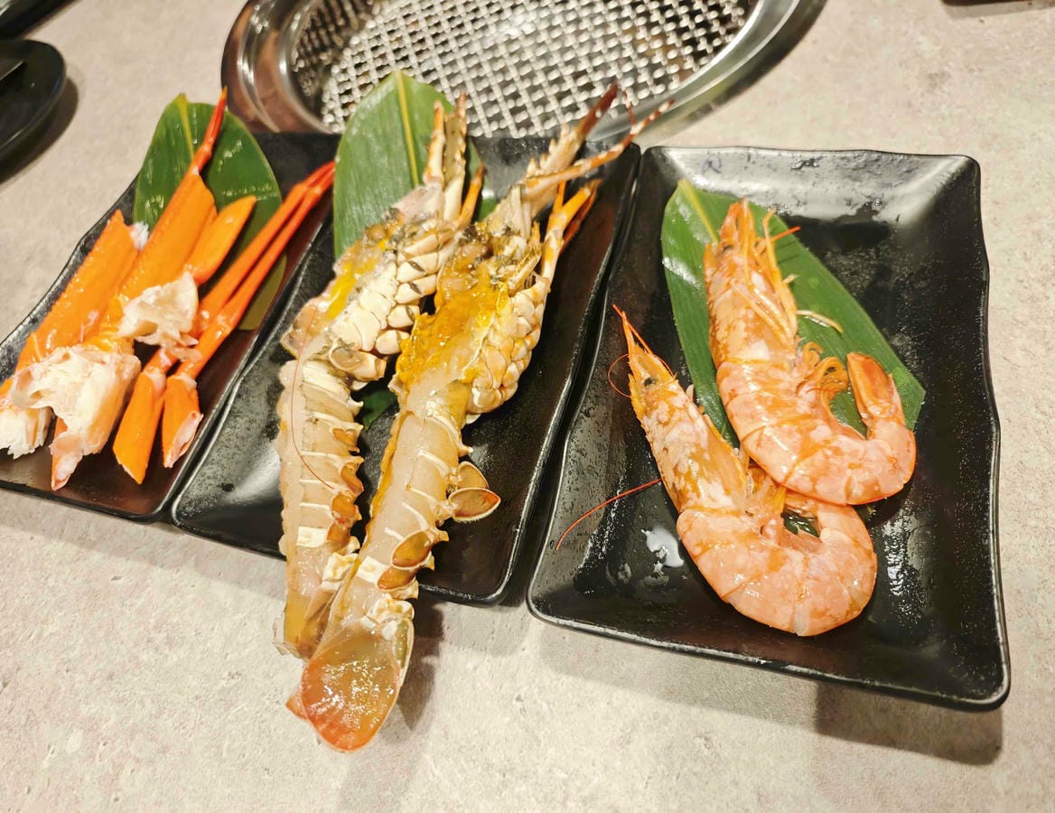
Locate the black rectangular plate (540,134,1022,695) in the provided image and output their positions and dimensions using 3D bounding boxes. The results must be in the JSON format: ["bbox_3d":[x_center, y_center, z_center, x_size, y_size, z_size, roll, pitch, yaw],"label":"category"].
[{"bbox_3d":[0.093,-0.012,0.271,0.138,0.025,0.213,8,63,15],"label":"black rectangular plate"}]

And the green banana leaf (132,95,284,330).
[{"bbox_3d":[-0.154,-0.093,0.356,0.075,0.024,0.154,-19,70,0],"label":"green banana leaf"}]

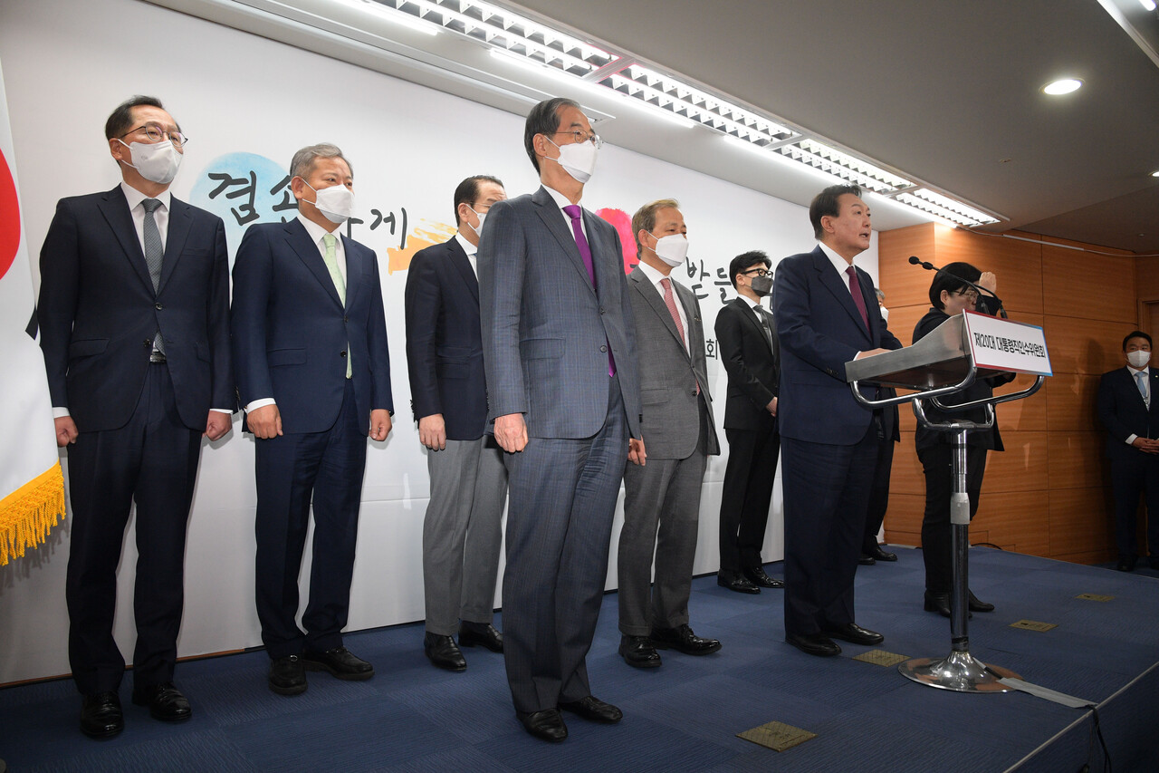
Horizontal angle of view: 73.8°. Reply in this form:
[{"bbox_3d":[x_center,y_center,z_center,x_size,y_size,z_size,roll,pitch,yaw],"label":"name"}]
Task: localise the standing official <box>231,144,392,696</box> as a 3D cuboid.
[{"bbox_3d":[-0.871,0.070,2.559,0.539,1.779,0.353,4,-5,-44],"label":"standing official"}]

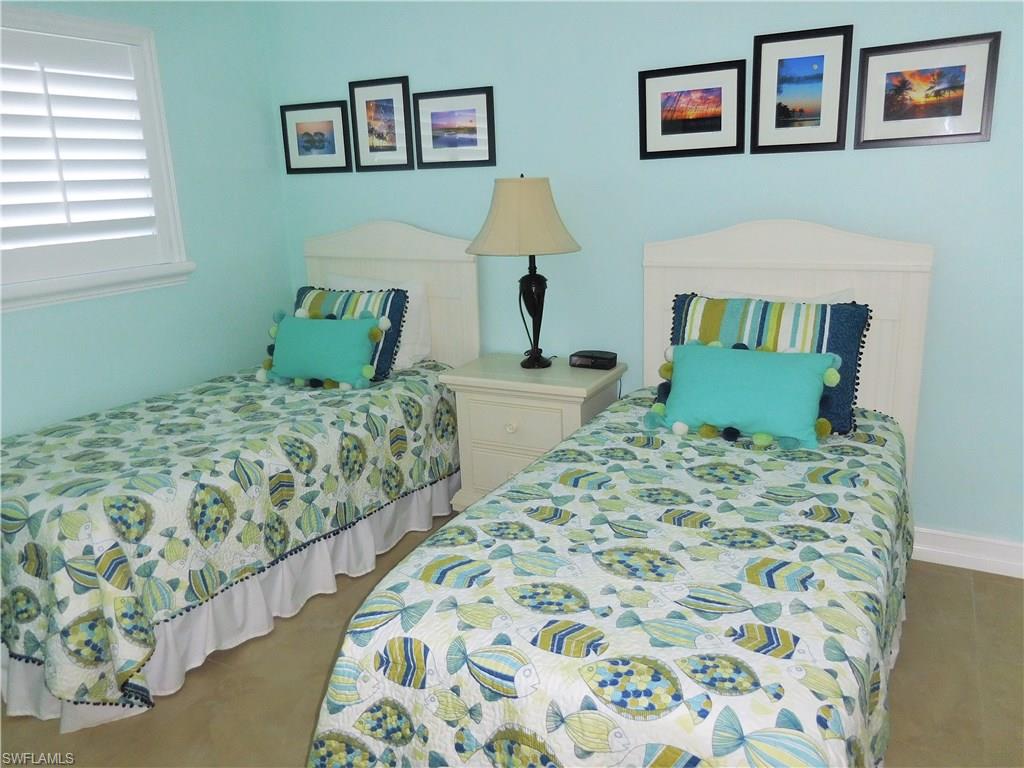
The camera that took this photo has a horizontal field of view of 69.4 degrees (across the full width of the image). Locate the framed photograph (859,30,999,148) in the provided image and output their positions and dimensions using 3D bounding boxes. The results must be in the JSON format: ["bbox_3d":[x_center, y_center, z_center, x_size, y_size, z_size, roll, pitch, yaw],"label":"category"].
[{"bbox_3d":[1.367,-0.962,2.455,0.400,0.322,0.022,6,17,26],"label":"framed photograph"}]

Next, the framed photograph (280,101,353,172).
[{"bbox_3d":[-0.947,-1.194,3.606,0.400,0.322,0.022,6,17,26],"label":"framed photograph"}]

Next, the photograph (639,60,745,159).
[{"bbox_3d":[0.679,-1.028,2.798,0.400,0.322,0.022,6,17,26],"label":"photograph"}]

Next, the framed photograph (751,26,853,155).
[{"bbox_3d":[1.020,-1.030,2.618,0.322,0.400,0.022,6,17,26],"label":"framed photograph"}]

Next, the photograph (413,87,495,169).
[{"bbox_3d":[-0.249,-1.121,3.260,0.400,0.322,0.022,6,17,26],"label":"photograph"}]

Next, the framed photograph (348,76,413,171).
[{"bbox_3d":[-0.597,-1.192,3.421,0.322,0.400,0.022,6,17,26],"label":"framed photograph"}]

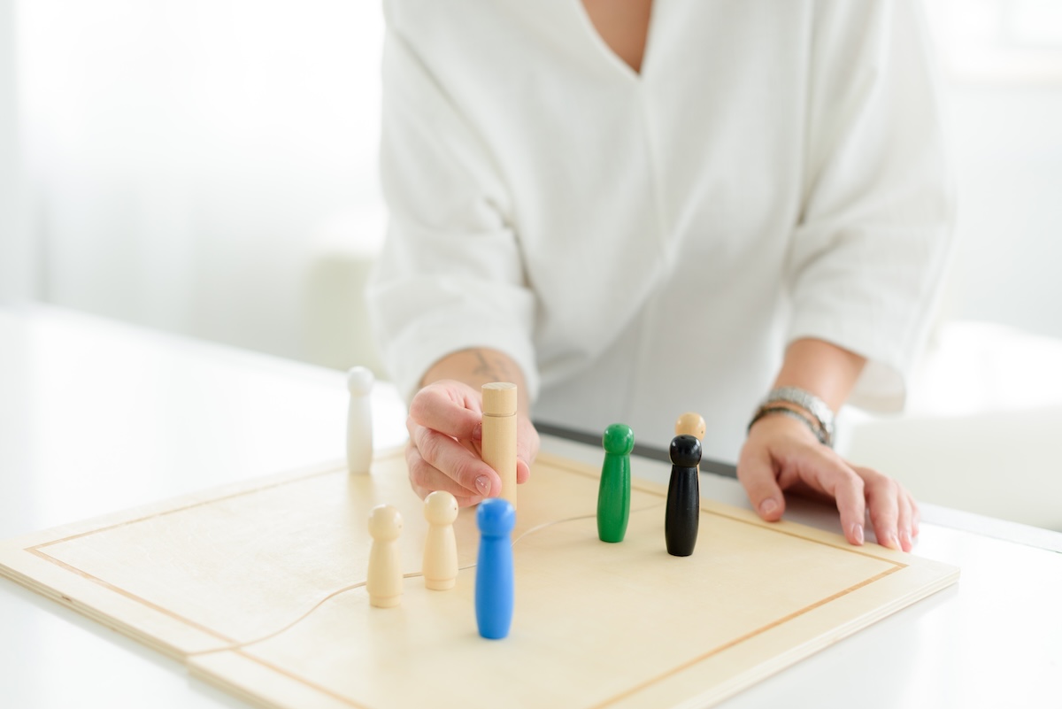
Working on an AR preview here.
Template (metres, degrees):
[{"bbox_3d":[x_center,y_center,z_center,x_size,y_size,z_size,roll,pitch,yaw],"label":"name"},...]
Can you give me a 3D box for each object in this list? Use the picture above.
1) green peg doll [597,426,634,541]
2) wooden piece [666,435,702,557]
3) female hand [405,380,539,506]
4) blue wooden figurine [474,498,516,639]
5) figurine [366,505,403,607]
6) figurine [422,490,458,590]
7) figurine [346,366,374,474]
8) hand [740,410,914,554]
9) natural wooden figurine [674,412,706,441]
[{"bbox_3d":[0.064,0.096,1.114,0.025,0.089,0.025,3,12,0],"label":"green peg doll"},{"bbox_3d":[0.112,0.103,1.087,0.025,0.089,0.025,1,12,0],"label":"wooden piece"},{"bbox_3d":[-0.047,0.071,1.180,0.102,0.092,0.120,2,12,5],"label":"female hand"},{"bbox_3d":[-0.022,0.134,0.928,0.025,0.089,0.025,1,12,0],"label":"blue wooden figurine"},{"bbox_3d":[-0.096,0.133,0.980,0.025,0.068,0.025,-1,12,-10],"label":"figurine"},{"bbox_3d":[-0.061,0.126,1.012,0.025,0.068,0.025,2,12,4],"label":"figurine"},{"bbox_3d":[-0.147,0.058,1.277,0.025,0.089,0.025,1,12,0],"label":"figurine"},{"bbox_3d":[0.233,0.098,1.178,0.120,0.083,0.145,-4,13,-22],"label":"hand"},{"bbox_3d":[0.124,0.089,1.159,0.025,0.089,0.025,5,13,20],"label":"natural wooden figurine"}]

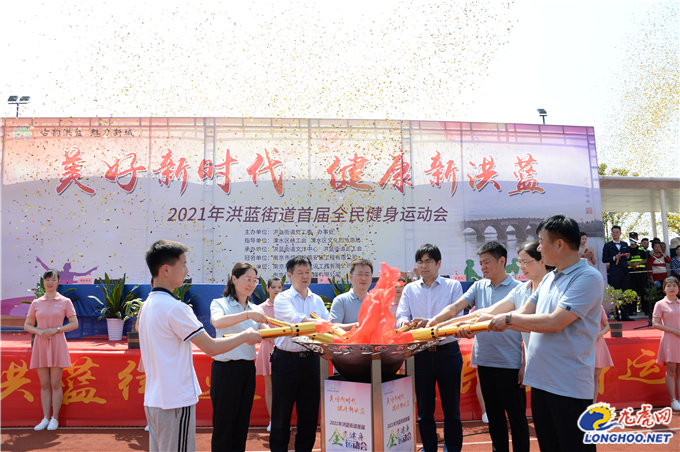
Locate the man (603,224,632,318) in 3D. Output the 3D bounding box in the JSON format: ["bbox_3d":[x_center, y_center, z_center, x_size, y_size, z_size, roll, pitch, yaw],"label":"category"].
[{"bbox_3d":[5.295,0.886,10.060,0.520,1.782,0.380,-1,-7,5],"label":"man"}]

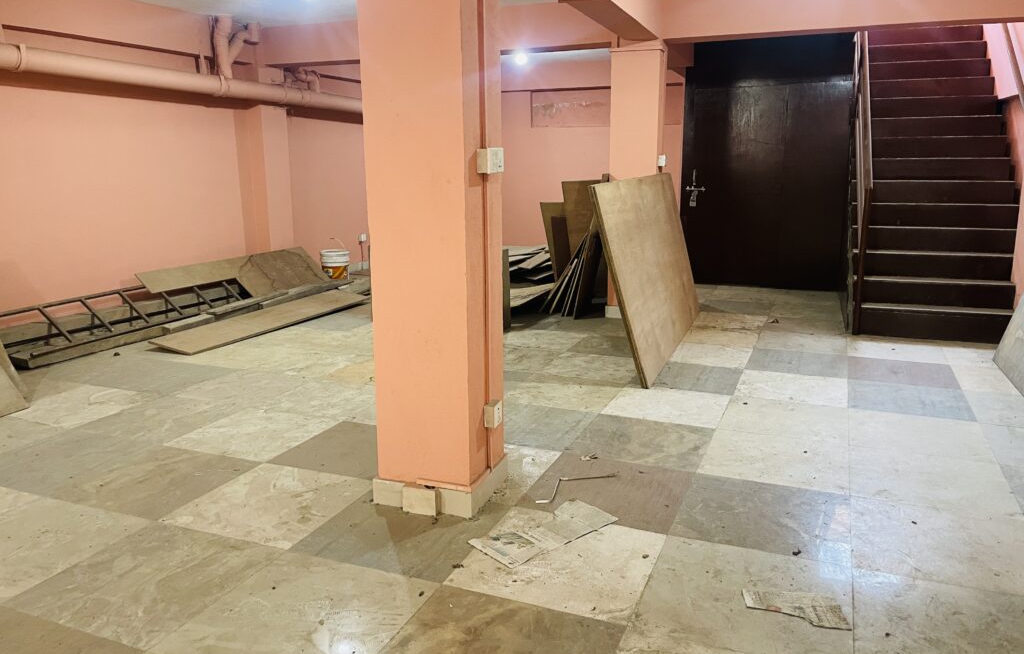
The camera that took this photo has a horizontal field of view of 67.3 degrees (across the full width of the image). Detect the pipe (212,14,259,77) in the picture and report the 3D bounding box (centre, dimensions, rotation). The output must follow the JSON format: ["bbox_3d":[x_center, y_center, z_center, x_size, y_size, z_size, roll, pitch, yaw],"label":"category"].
[{"bbox_3d":[-2.467,-2.503,6.949,0.150,0.530,0.480,4,13,19],"label":"pipe"}]

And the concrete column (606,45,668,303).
[{"bbox_3d":[1.075,-1.228,6.639,0.410,2.290,0.390,4,13,19],"label":"concrete column"}]

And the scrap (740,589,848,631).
[{"bbox_3d":[0.854,0.846,2.329,0.282,0.010,0.188,2,12,10],"label":"scrap"}]

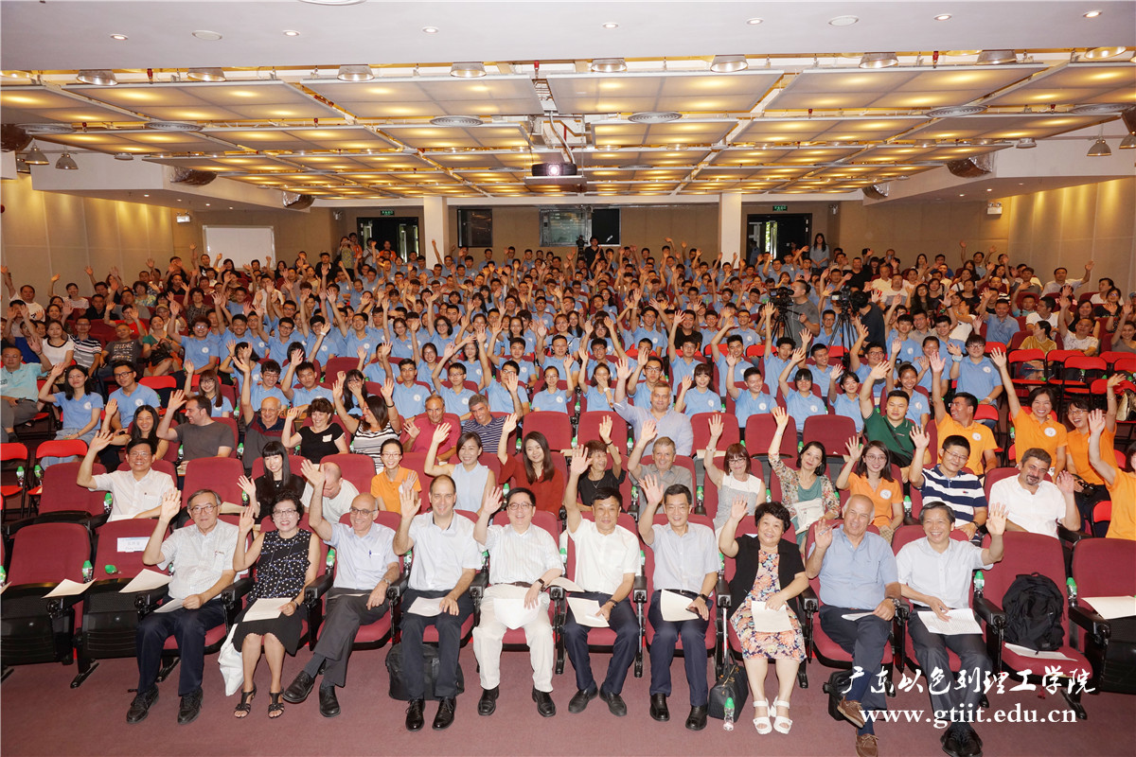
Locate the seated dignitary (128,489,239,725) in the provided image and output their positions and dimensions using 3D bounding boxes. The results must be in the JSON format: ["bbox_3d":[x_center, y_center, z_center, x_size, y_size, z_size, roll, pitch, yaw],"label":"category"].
[{"bbox_3d":[-2.464,1.414,4.907,0.600,1.280,0.840,-1,9,-4],"label":"seated dignitary"}]

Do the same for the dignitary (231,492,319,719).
[{"bbox_3d":[-1.899,1.426,5.009,0.560,1.290,0.780,-1,9,-3],"label":"dignitary"}]

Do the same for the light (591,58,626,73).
[{"bbox_3d":[0.372,-2.875,6.810,0.320,0.170,0.320,0,8,3],"label":"light"}]

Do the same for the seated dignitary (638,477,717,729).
[{"bbox_3d":[0.709,1.310,4.785,0.520,1.330,0.960,0,8,6],"label":"seated dignitary"}]

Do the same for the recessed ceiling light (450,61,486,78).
[{"bbox_3d":[-0.849,-2.682,6.484,0.310,0.160,0.310,0,9,3],"label":"recessed ceiling light"}]

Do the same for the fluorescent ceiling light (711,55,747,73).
[{"bbox_3d":[1.438,-2.854,6.758,0.320,0.170,0.320,0,8,3],"label":"fluorescent ceiling light"}]

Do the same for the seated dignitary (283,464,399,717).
[{"bbox_3d":[-1.443,1.305,4.986,0.630,1.450,0.800,-1,8,-3],"label":"seated dignitary"}]

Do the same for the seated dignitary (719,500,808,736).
[{"bbox_3d":[1.220,1.407,4.762,0.540,1.260,0.780,1,8,10],"label":"seated dignitary"}]

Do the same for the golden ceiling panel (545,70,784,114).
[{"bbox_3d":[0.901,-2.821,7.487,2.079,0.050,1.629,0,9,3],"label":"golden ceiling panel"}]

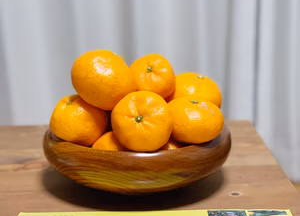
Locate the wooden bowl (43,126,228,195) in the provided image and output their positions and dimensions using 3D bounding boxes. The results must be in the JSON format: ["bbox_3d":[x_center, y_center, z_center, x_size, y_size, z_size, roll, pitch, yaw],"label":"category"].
[{"bbox_3d":[-0.015,0.052,0.922,0.233,0.067,0.233,-1,15,0],"label":"wooden bowl"}]

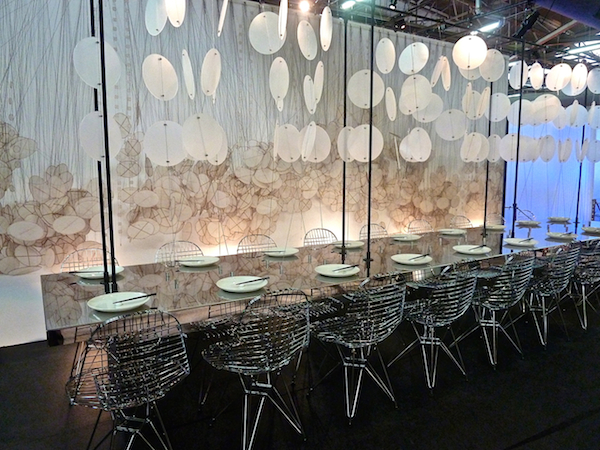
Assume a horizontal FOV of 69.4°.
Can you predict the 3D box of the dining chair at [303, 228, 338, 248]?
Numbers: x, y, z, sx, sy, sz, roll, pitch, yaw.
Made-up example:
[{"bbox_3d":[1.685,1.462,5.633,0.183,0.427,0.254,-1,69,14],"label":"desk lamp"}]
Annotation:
[{"bbox_3d":[0.305,0.474,3.623,0.480,0.825,0.530,-5,9,-31],"label":"dining chair"}]

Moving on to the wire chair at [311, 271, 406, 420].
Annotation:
[{"bbox_3d":[0.307,0.622,2.508,0.480,0.825,0.530,-5,9,-31],"label":"wire chair"}]

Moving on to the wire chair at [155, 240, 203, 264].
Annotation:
[{"bbox_3d":[-0.726,0.559,3.029,0.485,0.830,0.530,-5,9,-31],"label":"wire chair"}]

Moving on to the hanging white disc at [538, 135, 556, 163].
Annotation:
[{"bbox_3d":[2.328,-0.717,4.070,0.010,0.250,0.250,0,8,-3],"label":"hanging white disc"}]

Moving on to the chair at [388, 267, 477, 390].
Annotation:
[{"bbox_3d":[0.832,0.580,2.823,0.480,0.825,0.530,-5,9,-31],"label":"chair"}]

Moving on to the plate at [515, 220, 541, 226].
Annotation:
[{"bbox_3d":[2.533,-0.011,4.798,0.280,0.027,0.280,0,7,0],"label":"plate"}]

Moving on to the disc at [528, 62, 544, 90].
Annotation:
[{"bbox_3d":[2.192,-1.376,4.010,0.250,0.250,0.010,-5,9,-32],"label":"disc"}]

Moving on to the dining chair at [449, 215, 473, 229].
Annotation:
[{"bbox_3d":[1.859,0.349,4.554,0.480,0.825,0.530,-5,9,-31],"label":"dining chair"}]

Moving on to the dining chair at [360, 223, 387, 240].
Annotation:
[{"bbox_3d":[0.823,0.433,3.933,0.480,0.825,0.530,-5,9,-31],"label":"dining chair"}]

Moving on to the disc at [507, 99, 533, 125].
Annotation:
[{"bbox_3d":[2.068,-1.046,4.040,0.250,0.250,0.010,4,8,27],"label":"disc"}]

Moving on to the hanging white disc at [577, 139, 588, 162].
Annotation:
[{"bbox_3d":[2.962,-0.779,4.530,0.012,0.250,0.250,16,16,41],"label":"hanging white disc"}]

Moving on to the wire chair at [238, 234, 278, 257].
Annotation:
[{"bbox_3d":[-0.205,0.516,3.352,0.485,0.830,0.530,-5,9,-31],"label":"wire chair"}]

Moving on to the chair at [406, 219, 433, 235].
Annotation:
[{"bbox_3d":[1.392,0.384,4.341,0.485,0.830,0.530,-5,9,-31],"label":"chair"}]

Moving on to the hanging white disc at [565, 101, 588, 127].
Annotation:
[{"bbox_3d":[2.892,-1.142,4.520,0.250,0.250,0.012,0,1,-3],"label":"hanging white disc"}]

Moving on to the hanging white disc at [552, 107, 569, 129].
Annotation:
[{"bbox_3d":[2.682,-1.104,4.470,0.250,0.250,0.012,-4,6,-25],"label":"hanging white disc"}]

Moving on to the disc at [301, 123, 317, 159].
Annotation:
[{"bbox_3d":[0.057,-0.519,2.700,0.012,0.250,0.250,15,11,13],"label":"disc"}]

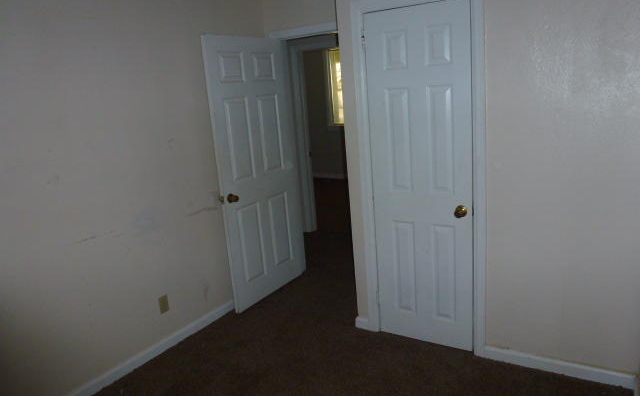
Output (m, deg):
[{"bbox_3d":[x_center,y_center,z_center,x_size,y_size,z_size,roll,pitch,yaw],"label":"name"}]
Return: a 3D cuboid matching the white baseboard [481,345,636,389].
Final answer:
[{"bbox_3d":[1.278,0.933,2.484,0.782,0.074,0.018,3,14,32],"label":"white baseboard"}]

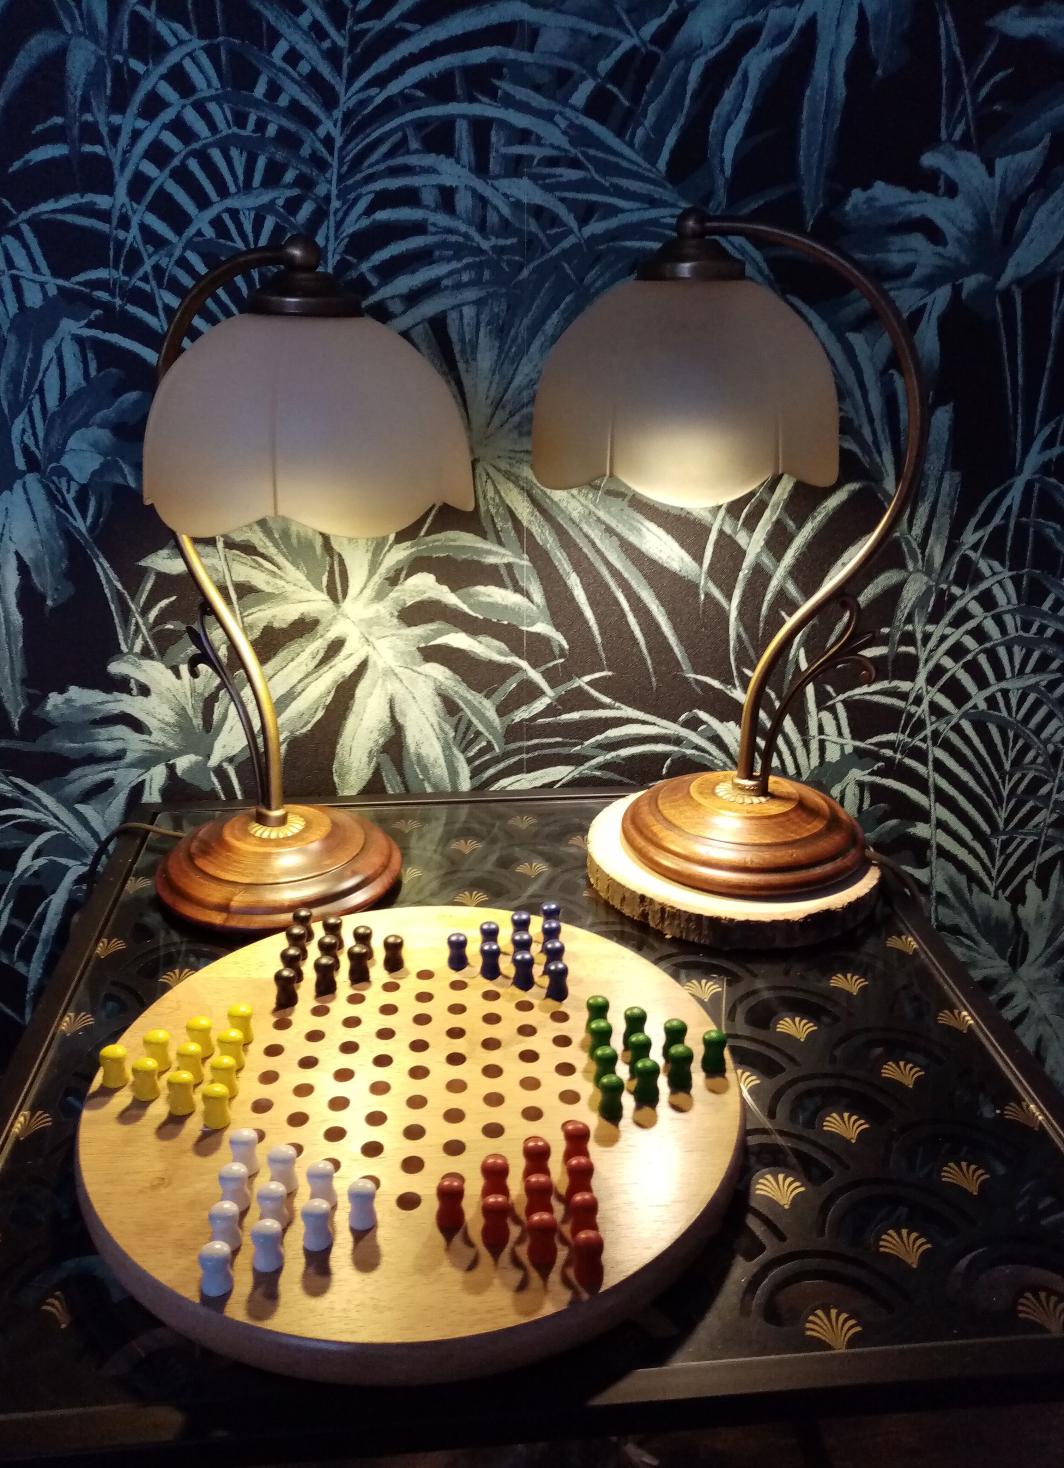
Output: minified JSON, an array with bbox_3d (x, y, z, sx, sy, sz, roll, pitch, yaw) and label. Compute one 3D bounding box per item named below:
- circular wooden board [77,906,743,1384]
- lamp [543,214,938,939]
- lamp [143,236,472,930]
[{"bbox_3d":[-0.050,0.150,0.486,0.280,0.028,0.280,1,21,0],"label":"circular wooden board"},{"bbox_3d":[0.106,-0.094,0.635,0.219,0.380,0.178,10,23,23],"label":"lamp"},{"bbox_3d":[-0.129,-0.073,0.602,0.213,0.361,0.170,15,25,33],"label":"lamp"}]

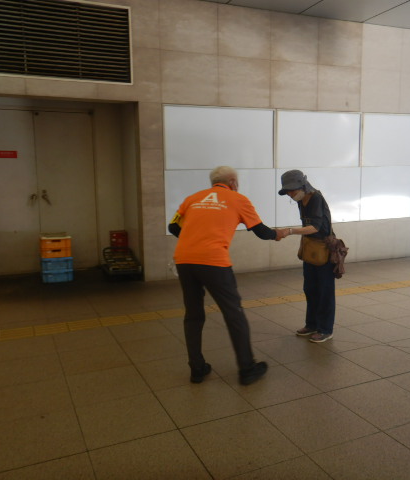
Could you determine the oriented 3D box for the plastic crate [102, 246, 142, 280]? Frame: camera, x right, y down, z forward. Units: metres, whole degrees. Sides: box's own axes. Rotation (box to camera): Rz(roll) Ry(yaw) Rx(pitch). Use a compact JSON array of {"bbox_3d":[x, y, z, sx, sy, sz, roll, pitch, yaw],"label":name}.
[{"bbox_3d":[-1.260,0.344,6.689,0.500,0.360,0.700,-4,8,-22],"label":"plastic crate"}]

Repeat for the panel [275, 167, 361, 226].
[{"bbox_3d":[1.877,-0.709,7.154,1.664,0.908,0.040,-4,7,-23],"label":"panel"}]

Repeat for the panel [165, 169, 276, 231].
[{"bbox_3d":[0.288,-0.575,6.491,1.770,0.908,0.040,-4,7,-23],"label":"panel"}]

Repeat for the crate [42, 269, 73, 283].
[{"bbox_3d":[-2.162,0.487,6.498,0.400,0.190,0.500,-4,8,-22],"label":"crate"}]

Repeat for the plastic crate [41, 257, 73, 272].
[{"bbox_3d":[-2.220,0.338,6.667,0.430,0.180,0.420,-4,7,-23],"label":"plastic crate"}]

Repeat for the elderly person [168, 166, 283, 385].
[{"bbox_3d":[0.170,0.200,3.280,0.640,1.480,0.720,3,8,33],"label":"elderly person"}]

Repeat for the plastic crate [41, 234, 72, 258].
[{"bbox_3d":[-2.216,0.094,6.643,0.420,0.320,0.420,-4,7,-23],"label":"plastic crate"}]

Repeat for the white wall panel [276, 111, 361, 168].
[{"bbox_3d":[1.863,-1.607,7.120,1.680,0.885,0.040,-4,8,-22],"label":"white wall panel"}]

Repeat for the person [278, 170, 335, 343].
[{"bbox_3d":[0.855,0.131,3.730,0.500,1.420,0.450,-5,7,-29],"label":"person"}]

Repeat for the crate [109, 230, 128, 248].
[{"bbox_3d":[-1.406,-0.010,7.133,0.280,0.290,0.340,-4,8,-22],"label":"crate"}]

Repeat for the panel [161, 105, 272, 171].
[{"bbox_3d":[0.260,-1.478,6.456,1.720,0.885,0.040,-4,8,-22],"label":"panel"}]

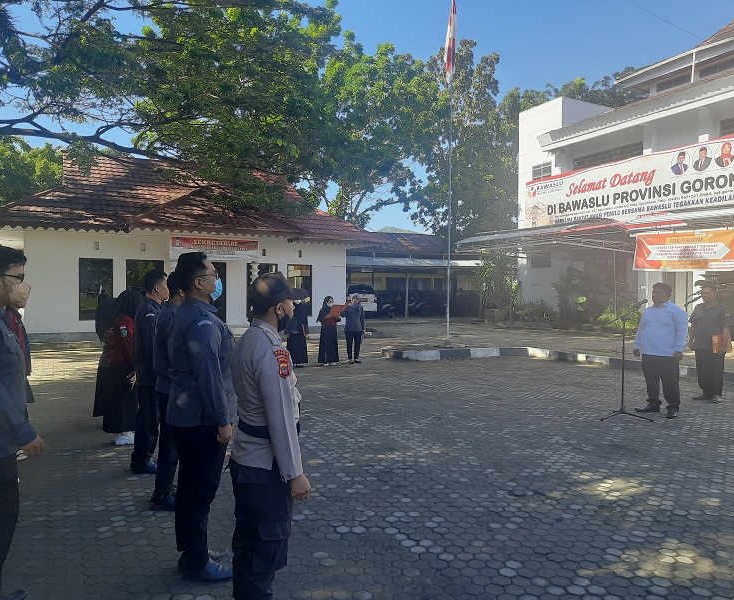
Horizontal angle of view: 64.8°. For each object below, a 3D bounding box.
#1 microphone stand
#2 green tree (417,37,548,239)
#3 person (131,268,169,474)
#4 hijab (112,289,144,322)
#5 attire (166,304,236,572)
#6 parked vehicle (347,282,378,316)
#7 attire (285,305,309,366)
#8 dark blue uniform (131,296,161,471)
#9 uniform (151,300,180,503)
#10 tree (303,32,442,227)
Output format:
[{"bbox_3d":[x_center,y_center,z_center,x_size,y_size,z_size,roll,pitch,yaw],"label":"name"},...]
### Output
[{"bbox_3d":[3.170,0.735,7.080,0.760,1.420,0.600,0,0,-31],"label":"microphone stand"},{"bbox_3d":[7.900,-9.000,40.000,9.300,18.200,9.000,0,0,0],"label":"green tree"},{"bbox_3d":[-1.810,0.605,4.860,0.350,1.690,0.500,0,0,-33],"label":"person"},{"bbox_3d":[-2.380,0.060,5.770,0.320,0.370,0.280,0,0,-33],"label":"hijab"},{"bbox_3d":[-0.880,0.700,3.060,0.330,1.430,0.520,0,0,-27],"label":"attire"},{"bbox_3d":[-0.450,0.040,32.000,1.700,1.760,4.300,0,0,-9],"label":"parked vehicle"},{"bbox_3d":[-1.540,0.760,12.700,0.550,1.360,0.360,0,0,-18],"label":"attire"},{"bbox_3d":[-1.830,0.700,4.860,0.320,1.460,0.480,0,0,-33],"label":"dark blue uniform"},{"bbox_3d":[-1.340,0.710,4.100,0.330,1.410,0.500,0,0,-27],"label":"uniform"},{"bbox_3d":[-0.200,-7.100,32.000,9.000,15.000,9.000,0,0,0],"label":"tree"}]

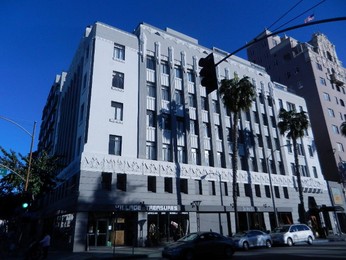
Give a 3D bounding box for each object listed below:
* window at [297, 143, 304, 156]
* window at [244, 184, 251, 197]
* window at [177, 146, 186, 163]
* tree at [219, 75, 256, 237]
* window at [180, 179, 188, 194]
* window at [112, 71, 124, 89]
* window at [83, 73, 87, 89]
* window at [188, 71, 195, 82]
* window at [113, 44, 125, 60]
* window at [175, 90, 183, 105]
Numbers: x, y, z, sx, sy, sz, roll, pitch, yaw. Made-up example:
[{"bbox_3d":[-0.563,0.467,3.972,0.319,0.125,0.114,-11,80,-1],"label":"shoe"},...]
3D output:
[{"bbox_3d":[22.007,3.426,42.995,1.650,2.110,0.200,11,-23,-30],"label":"window"},{"bbox_3d":[9.112,7.406,30.441,0.868,1.519,0.220,11,-24,-29],"label":"window"},{"bbox_3d":[1.011,2.852,28.910,1.120,1.980,0.150,11,-24,-30],"label":"window"},{"bbox_3d":[6.974,1.729,24.355,3.900,16.994,3.900,11,-24,-30],"label":"tree"},{"bbox_3d":[1.282,6.303,28.086,1.050,1.600,0.200,11,-23,-30],"label":"window"},{"bbox_3d":[-5.685,-5.197,26.245,1.250,1.900,0.200,11,-24,-30],"label":"window"},{"bbox_3d":[-10.331,-5.759,29.394,0.150,2.080,1.220,11,-24,-30],"label":"window"},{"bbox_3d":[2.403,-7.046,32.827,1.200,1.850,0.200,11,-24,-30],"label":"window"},{"bbox_3d":[-6.144,-8.974,28.859,1.320,1.950,0.200,11,-23,-30],"label":"window"},{"bbox_3d":[0.748,-4.085,31.625,1.120,1.920,0.200,11,-23,-30],"label":"window"}]

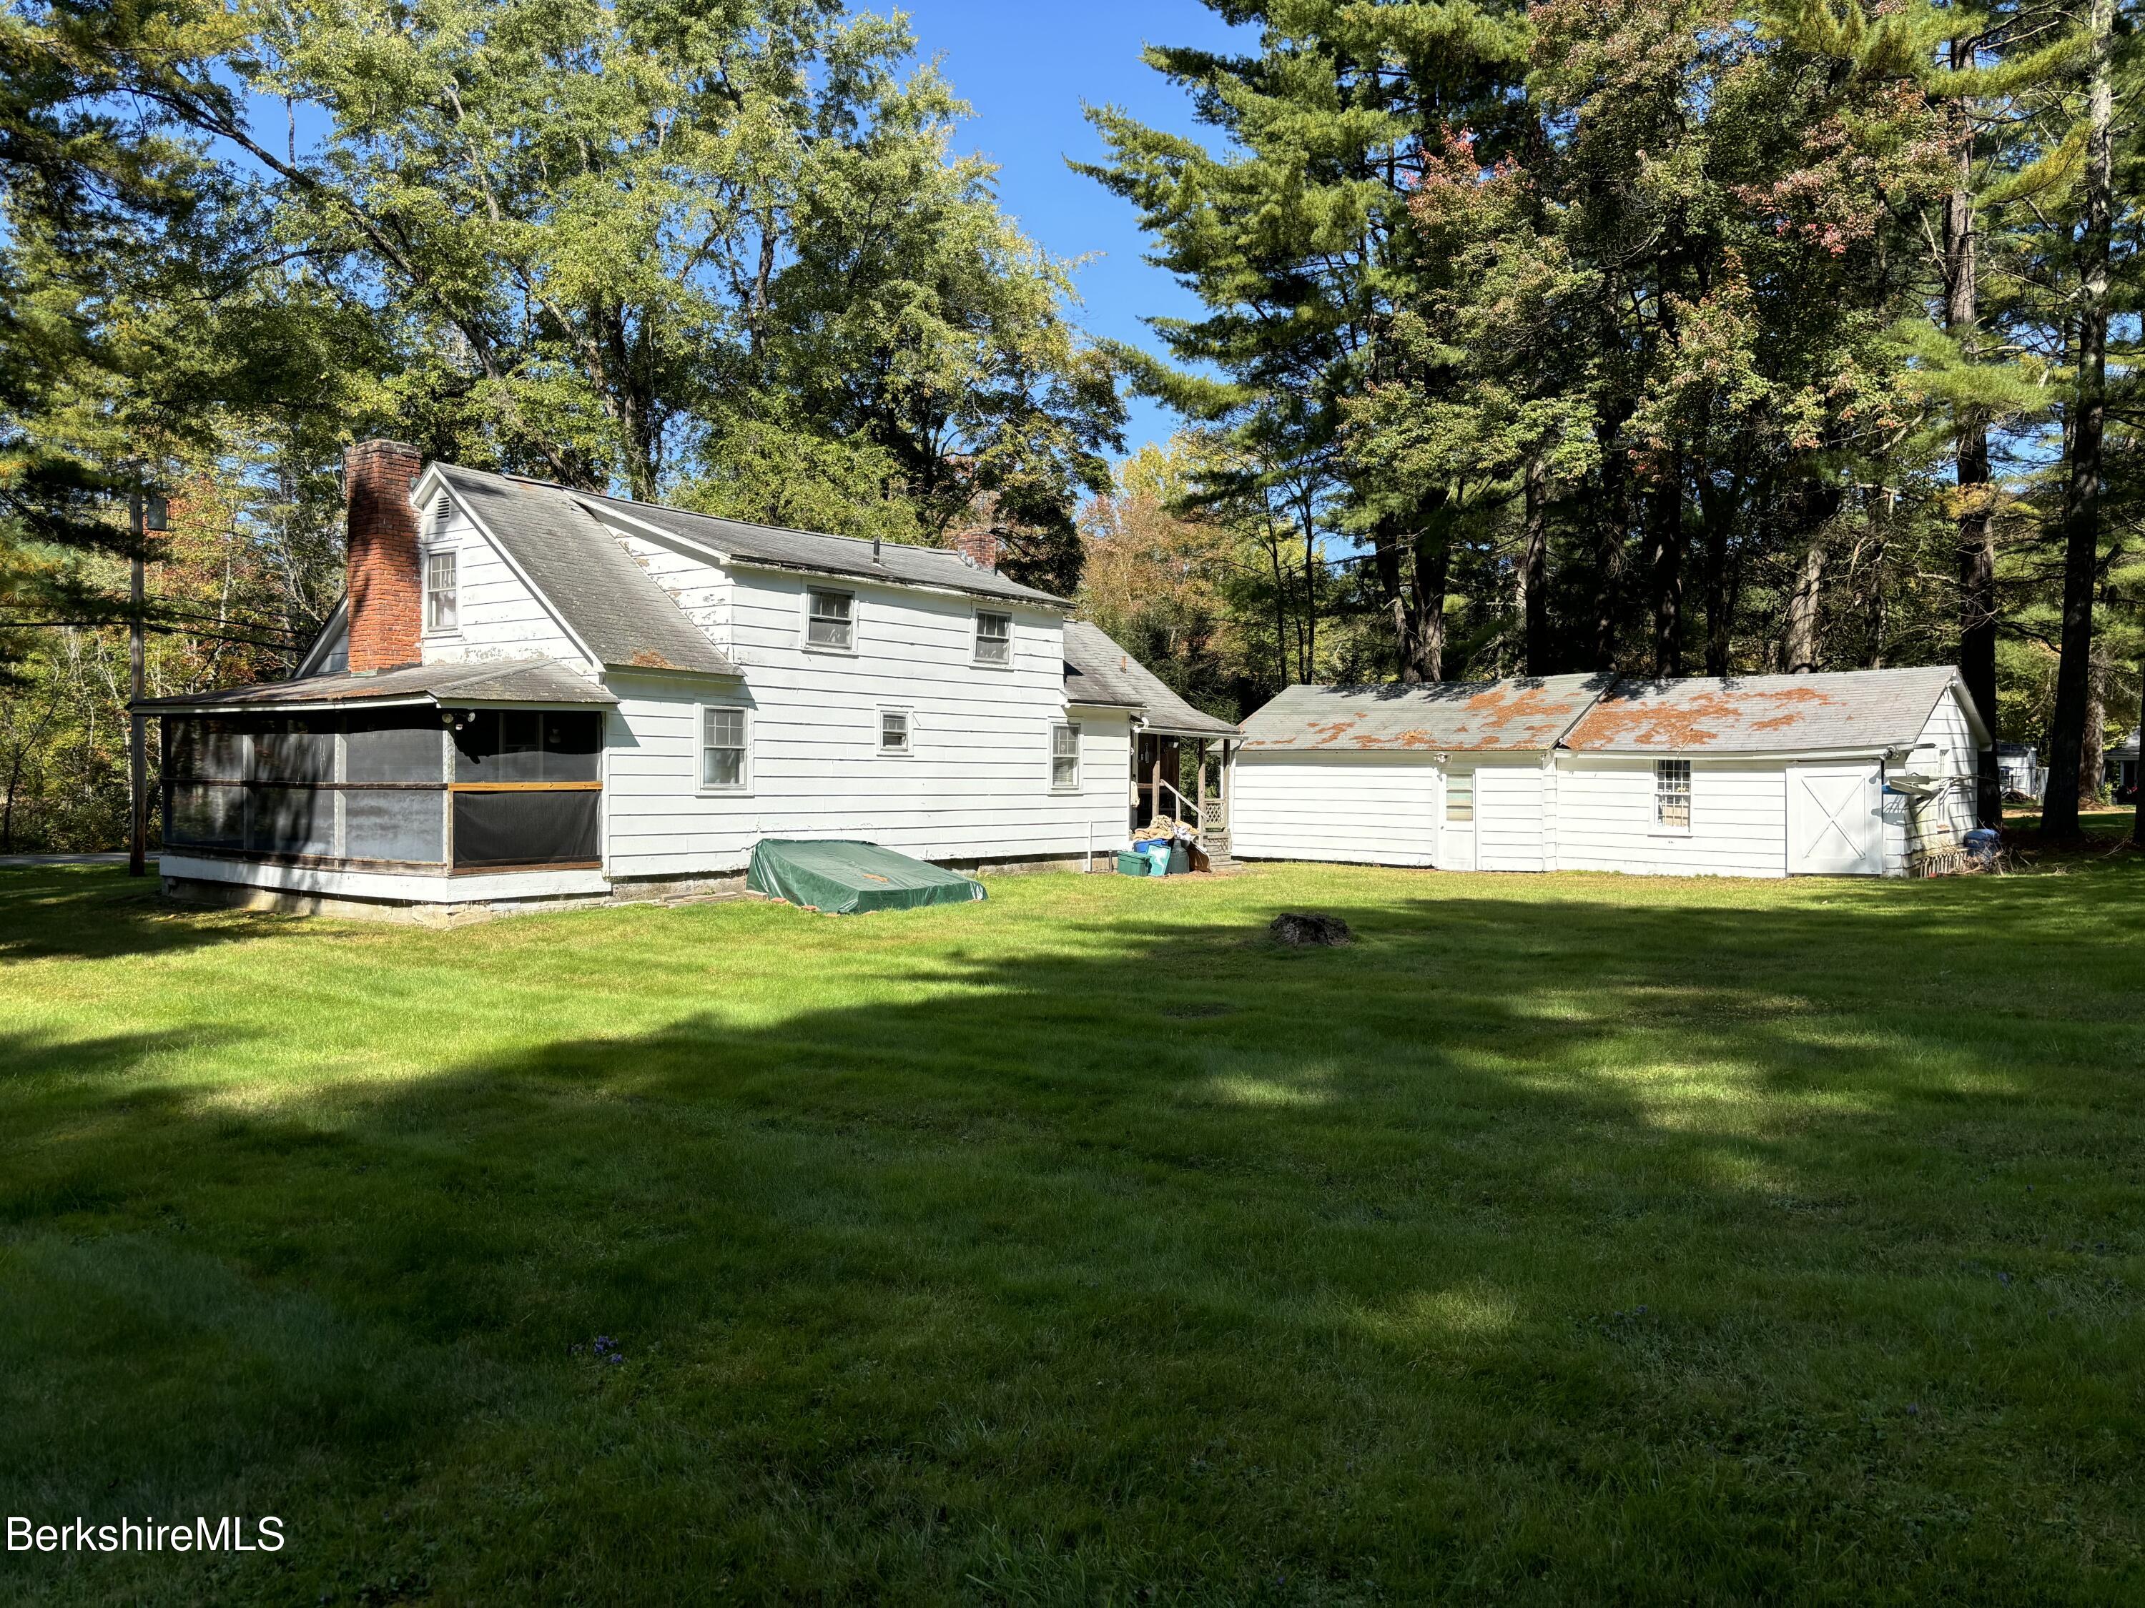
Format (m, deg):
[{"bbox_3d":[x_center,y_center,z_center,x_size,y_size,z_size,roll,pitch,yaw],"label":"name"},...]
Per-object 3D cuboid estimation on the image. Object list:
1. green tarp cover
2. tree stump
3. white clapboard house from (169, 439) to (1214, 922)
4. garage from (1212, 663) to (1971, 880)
[{"bbox_3d":[-2.858,0.973,22.674,1.900,0.900,2.600,1,1,37],"label":"green tarp cover"},{"bbox_3d":[2.417,1.253,16.326,0.760,0.280,0.680,1,1,0],"label":"tree stump"},{"bbox_3d":[-4.861,-1.927,27.535,8.080,6.320,17.780,1,1,37],"label":"white clapboard house"},{"bbox_3d":[10.207,-0.672,33.387,14.600,4.000,5.000,2,1,43],"label":"garage"}]

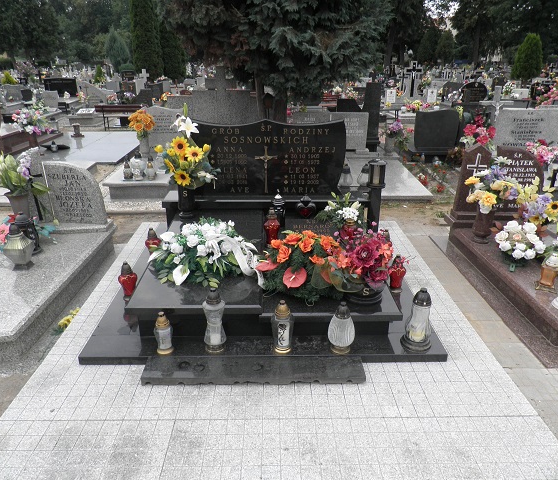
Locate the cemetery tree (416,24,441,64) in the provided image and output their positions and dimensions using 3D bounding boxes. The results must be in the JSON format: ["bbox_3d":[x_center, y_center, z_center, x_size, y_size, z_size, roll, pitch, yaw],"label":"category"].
[{"bbox_3d":[14.947,-19.020,44.439,2.300,4.083,2.300,0,23,-1],"label":"cemetery tree"}]

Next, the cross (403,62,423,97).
[{"bbox_3d":[3.735,-4.414,12.321,0.570,1.000,0.200,0,23,-1],"label":"cross"}]

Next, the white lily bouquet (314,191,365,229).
[{"bbox_3d":[0.464,-0.214,3.502,0.390,0.320,0.290,0,23,-1],"label":"white lily bouquet"}]

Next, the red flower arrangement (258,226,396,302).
[{"bbox_3d":[0.287,0.124,2.717,0.810,0.320,0.480,0,23,-1],"label":"red flower arrangement"}]

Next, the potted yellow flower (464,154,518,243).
[{"bbox_3d":[1.598,-0.297,3.336,0.420,0.690,0.400,0,23,-1],"label":"potted yellow flower"}]

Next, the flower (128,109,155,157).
[{"bbox_3d":[-1.646,-1.234,5.310,0.320,0.600,0.320,0,23,-1],"label":"flower"}]

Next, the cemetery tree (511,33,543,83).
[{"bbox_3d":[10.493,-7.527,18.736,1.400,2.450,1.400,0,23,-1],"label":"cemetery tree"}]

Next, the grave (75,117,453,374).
[{"bbox_3d":[-0.097,-0.199,3.117,2.000,1.070,2.200,0,23,-1],"label":"grave"}]

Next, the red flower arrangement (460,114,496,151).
[{"bbox_3d":[2.561,-1.344,5.724,0.460,0.550,0.400,0,23,-1],"label":"red flower arrangement"}]

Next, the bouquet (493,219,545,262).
[{"bbox_3d":[1.680,0.014,3.100,0.370,0.300,0.300,0,23,-1],"label":"bouquet"}]

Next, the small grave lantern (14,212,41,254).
[{"bbox_3d":[-1.865,-0.051,3.330,0.130,0.285,0.130,0,23,-1],"label":"small grave lantern"}]

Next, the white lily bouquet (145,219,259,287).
[{"bbox_3d":[-0.477,0.027,2.890,0.720,0.290,0.500,0,23,-1],"label":"white lily bouquet"}]

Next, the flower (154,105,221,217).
[{"bbox_3d":[-0.719,-0.578,3.488,0.490,0.920,0.450,0,23,-1],"label":"flower"}]

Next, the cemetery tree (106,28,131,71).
[{"bbox_3d":[-12.535,-14.745,34.736,2.100,3.280,2.100,0,23,-1],"label":"cemetery tree"}]

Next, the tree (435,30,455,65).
[{"bbox_3d":[16.680,-18.906,44.528,1.900,3.831,1.900,0,23,-1],"label":"tree"}]

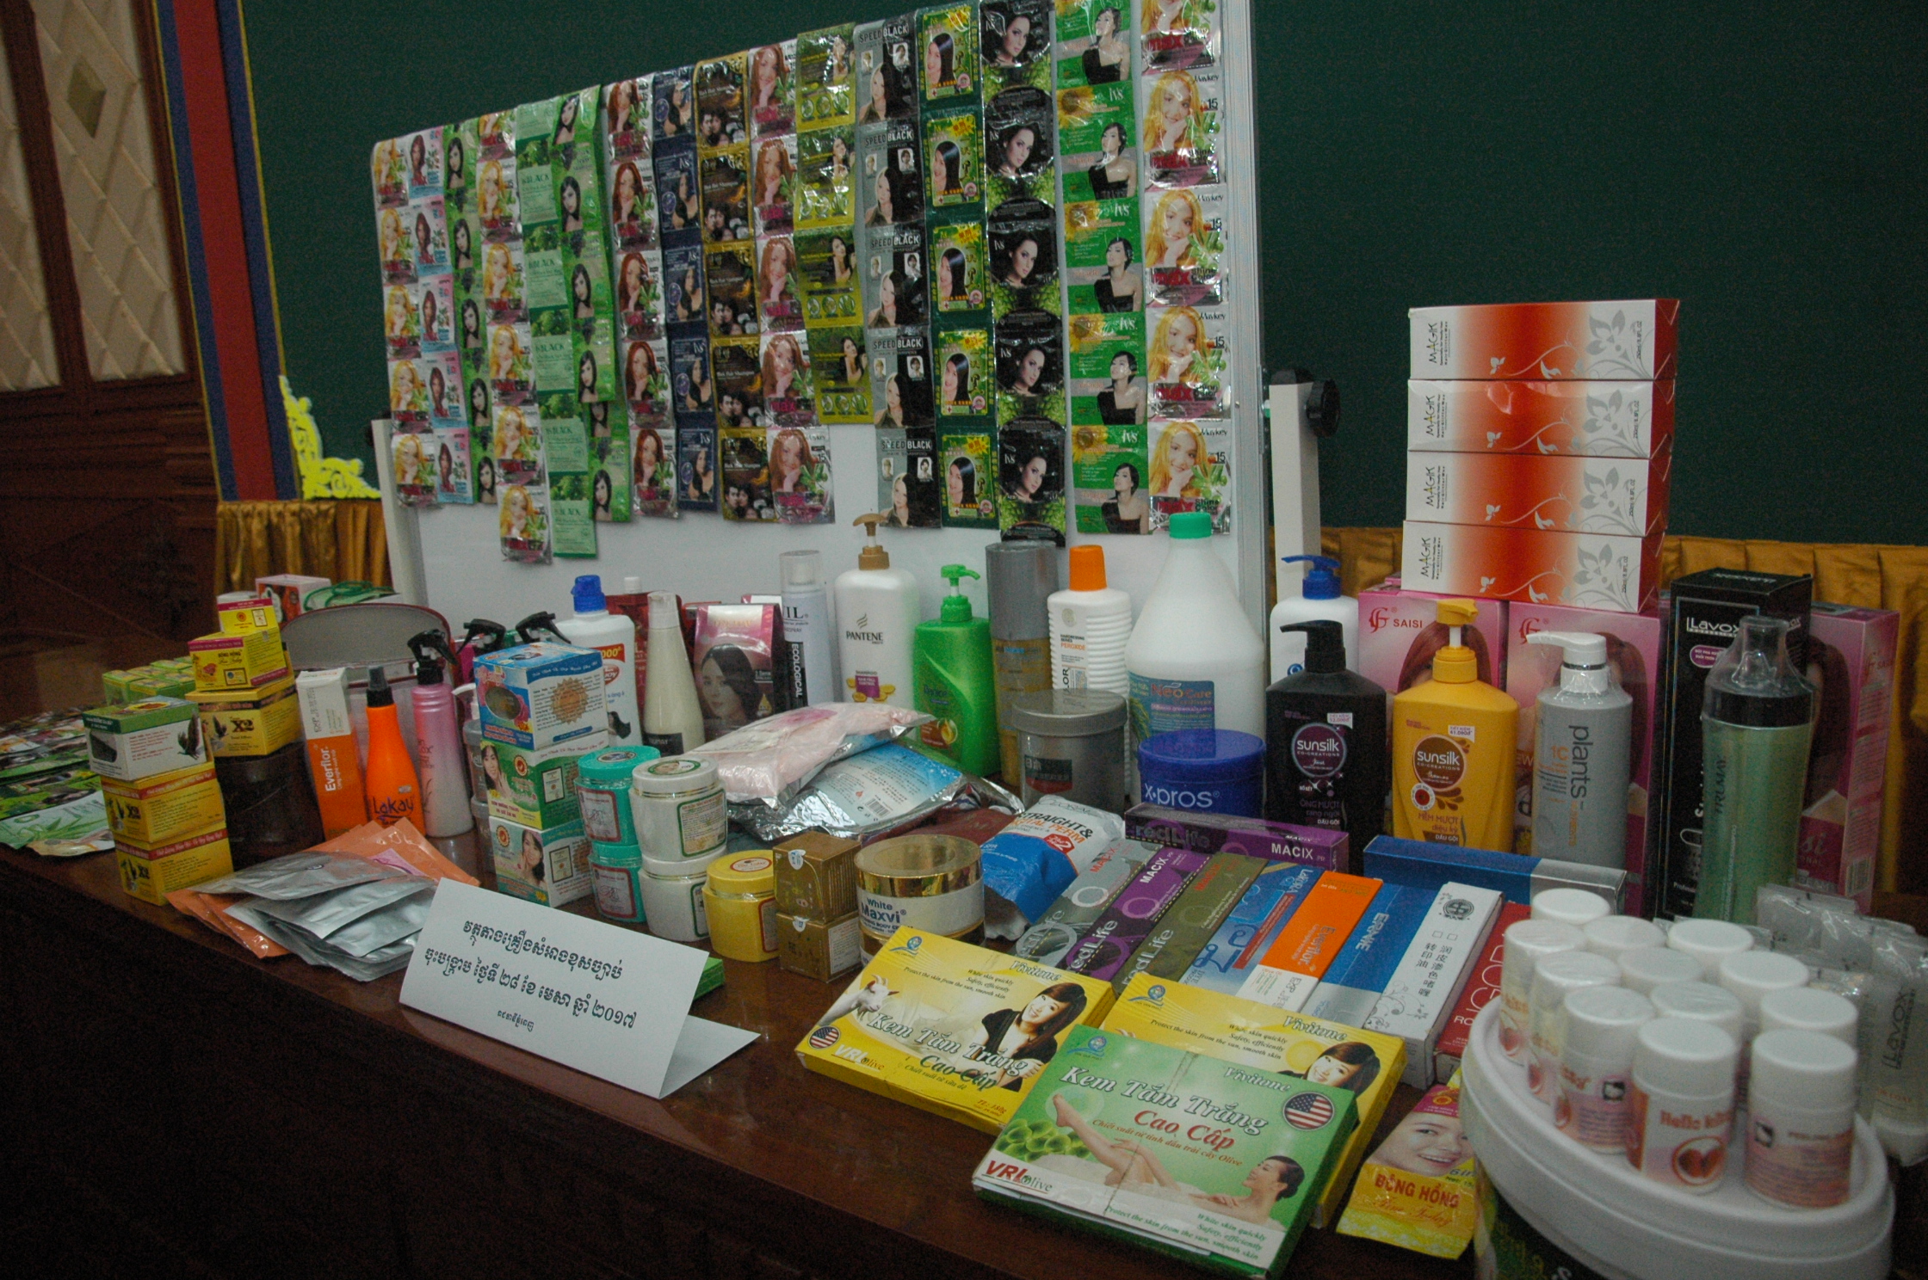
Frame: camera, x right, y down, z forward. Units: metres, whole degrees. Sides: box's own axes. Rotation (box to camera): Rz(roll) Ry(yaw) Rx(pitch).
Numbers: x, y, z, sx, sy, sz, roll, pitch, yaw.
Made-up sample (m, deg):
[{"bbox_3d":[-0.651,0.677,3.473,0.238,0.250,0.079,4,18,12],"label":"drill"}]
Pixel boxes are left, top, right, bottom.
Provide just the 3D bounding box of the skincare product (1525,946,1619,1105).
[{"bbox_3d":[0.301,0.192,0.710,0.043,0.065,0.043,-6,13,-16],"label":"skincare product"}]

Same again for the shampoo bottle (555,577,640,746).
[{"bbox_3d":[-0.428,0.044,1.710,0.096,0.239,0.062,-6,13,-12],"label":"shampoo bottle"}]

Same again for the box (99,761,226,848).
[{"bbox_3d":[-0.787,0.157,1.421,0.067,0.059,0.075,5,14,32],"label":"box"}]

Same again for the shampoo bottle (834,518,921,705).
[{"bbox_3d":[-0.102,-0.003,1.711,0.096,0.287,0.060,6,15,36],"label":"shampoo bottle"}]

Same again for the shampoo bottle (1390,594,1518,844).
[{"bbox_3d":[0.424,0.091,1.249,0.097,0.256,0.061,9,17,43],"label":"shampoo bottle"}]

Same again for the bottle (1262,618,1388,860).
[{"bbox_3d":[0.317,0.102,1.270,0.106,0.242,0.060,2,14,21],"label":"bottle"}]

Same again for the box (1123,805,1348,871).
[{"bbox_3d":[0.225,0.175,1.200,0.179,0.045,0.038,5,15,32],"label":"box"}]

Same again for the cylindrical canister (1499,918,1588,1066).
[{"bbox_3d":[0.300,0.184,0.748,0.043,0.065,0.043,-3,12,1],"label":"cylindrical canister"}]

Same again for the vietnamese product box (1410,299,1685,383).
[{"bbox_3d":[0.480,-0.249,1.208,0.043,0.061,0.209,-14,17,-41],"label":"vietnamese product box"}]

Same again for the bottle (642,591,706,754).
[{"bbox_3d":[-0.344,0.051,1.710,0.073,0.215,0.060,-1,13,10],"label":"bottle"}]

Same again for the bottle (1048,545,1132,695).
[{"bbox_3d":[0.132,0.035,1.554,0.086,0.271,0.086,1,13,19],"label":"bottle"}]

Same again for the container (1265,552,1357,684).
[{"bbox_3d":[0.354,0.048,1.442,0.093,0.267,0.061,9,17,44],"label":"container"}]

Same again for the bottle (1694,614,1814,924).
[{"bbox_3d":[0.597,0.125,1.091,0.074,0.285,0.074,-10,14,-35],"label":"bottle"}]

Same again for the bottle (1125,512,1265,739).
[{"bbox_3d":[0.244,0.017,1.525,0.148,0.304,0.148,-3,12,1],"label":"bottle"}]

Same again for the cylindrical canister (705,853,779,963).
[{"bbox_3d":[-0.182,0.225,1.227,0.083,0.070,0.083,-3,12,1],"label":"cylindrical canister"}]

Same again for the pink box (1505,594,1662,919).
[{"bbox_3d":[0.530,0.093,1.231,0.058,0.250,0.125,-14,16,-42],"label":"pink box"}]

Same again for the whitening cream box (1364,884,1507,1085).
[{"bbox_3d":[0.347,0.247,1.057,0.042,0.039,0.206,6,24,33],"label":"whitening cream box"}]

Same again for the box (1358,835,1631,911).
[{"bbox_3d":[0.399,0.188,1.095,0.181,0.042,0.039,5,15,32],"label":"box"}]

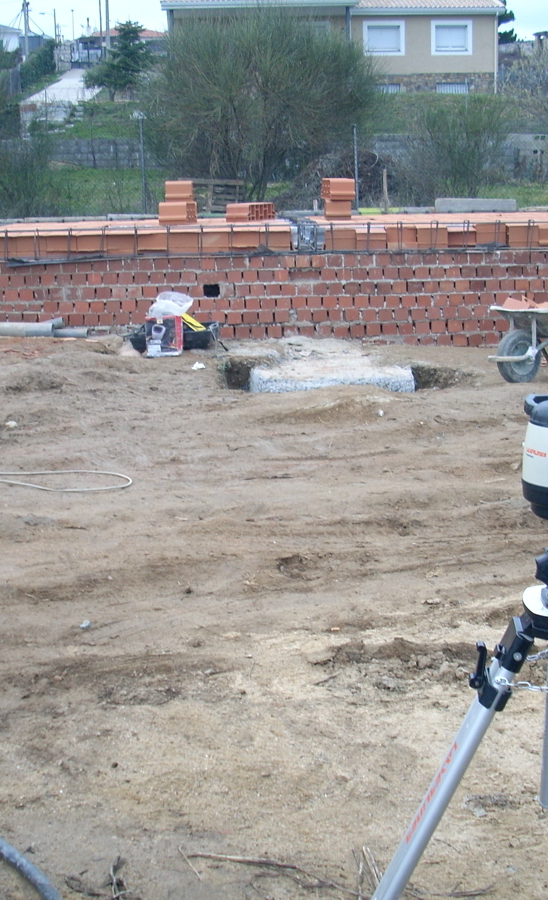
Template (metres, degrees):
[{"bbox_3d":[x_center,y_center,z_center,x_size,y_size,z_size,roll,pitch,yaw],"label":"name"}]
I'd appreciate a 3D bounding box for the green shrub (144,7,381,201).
[{"bbox_3d":[-0.168,-5.013,18.718,3.496,2.782,3.100,-1,12,0],"label":"green shrub"}]

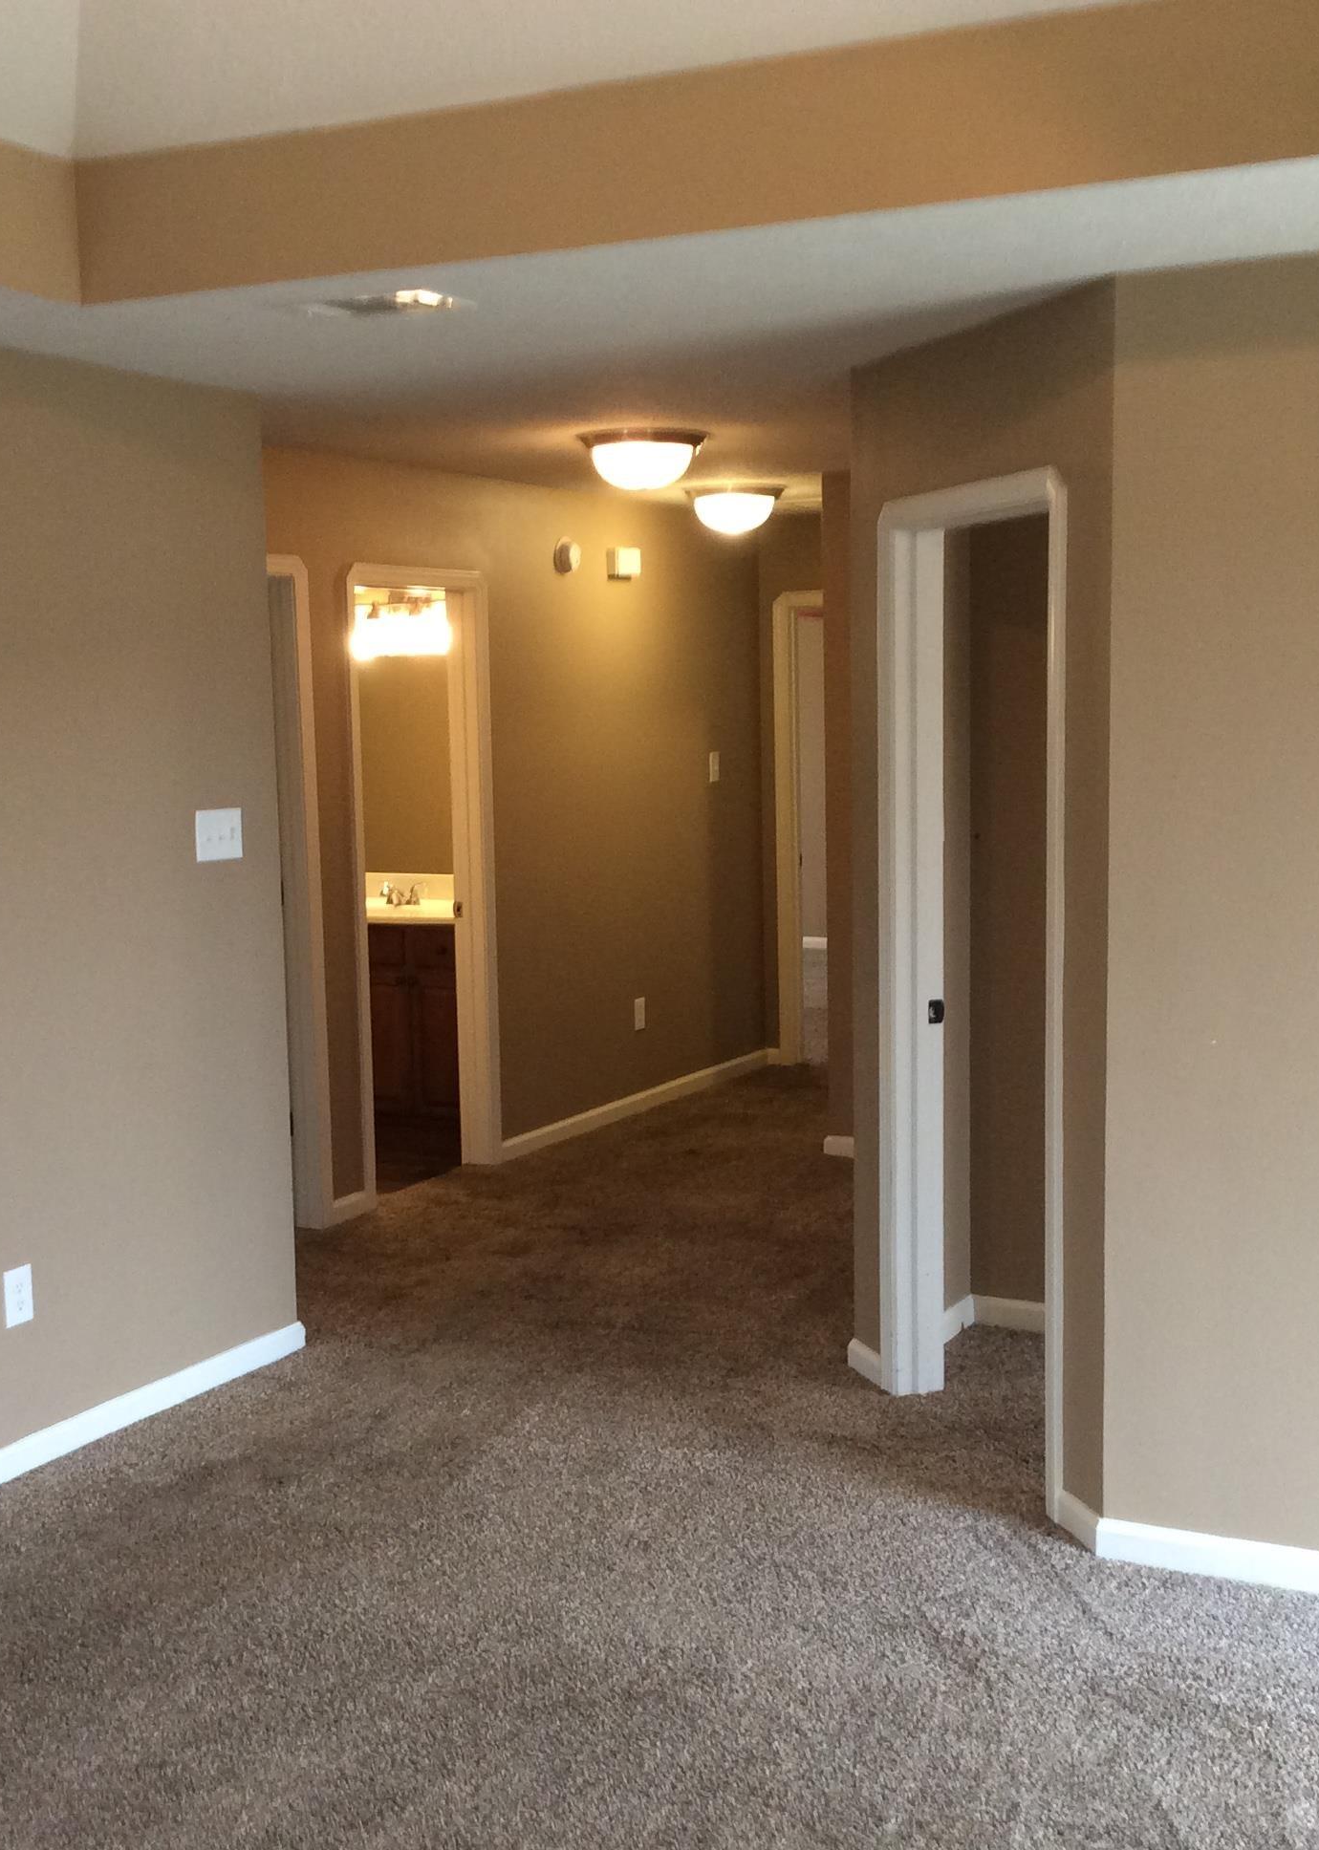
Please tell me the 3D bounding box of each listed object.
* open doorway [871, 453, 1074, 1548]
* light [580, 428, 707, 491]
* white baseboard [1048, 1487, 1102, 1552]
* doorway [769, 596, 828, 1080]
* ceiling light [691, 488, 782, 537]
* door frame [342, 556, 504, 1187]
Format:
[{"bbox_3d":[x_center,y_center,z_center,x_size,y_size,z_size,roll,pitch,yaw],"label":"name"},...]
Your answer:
[{"bbox_3d":[0.711,0.117,4.935,0.145,2.095,0.950,-3,6,-16],"label":"open doorway"},{"bbox_3d":[-0.044,-1.355,6.726,0.375,0.160,0.375,-1,6,0],"label":"light"},{"bbox_3d":[0.820,1.174,4.497,0.018,0.080,0.175,-3,6,-16],"label":"white baseboard"},{"bbox_3d":[0.940,-0.410,10.014,0.880,2.095,0.145,2,7,27],"label":"doorway"},{"bbox_3d":[0.290,-1.546,8.524,0.370,0.160,0.370,-1,6,0],"label":"ceiling light"},{"bbox_3d":[-0.827,-0.149,7.758,0.145,2.095,0.867,2,7,27],"label":"door frame"}]

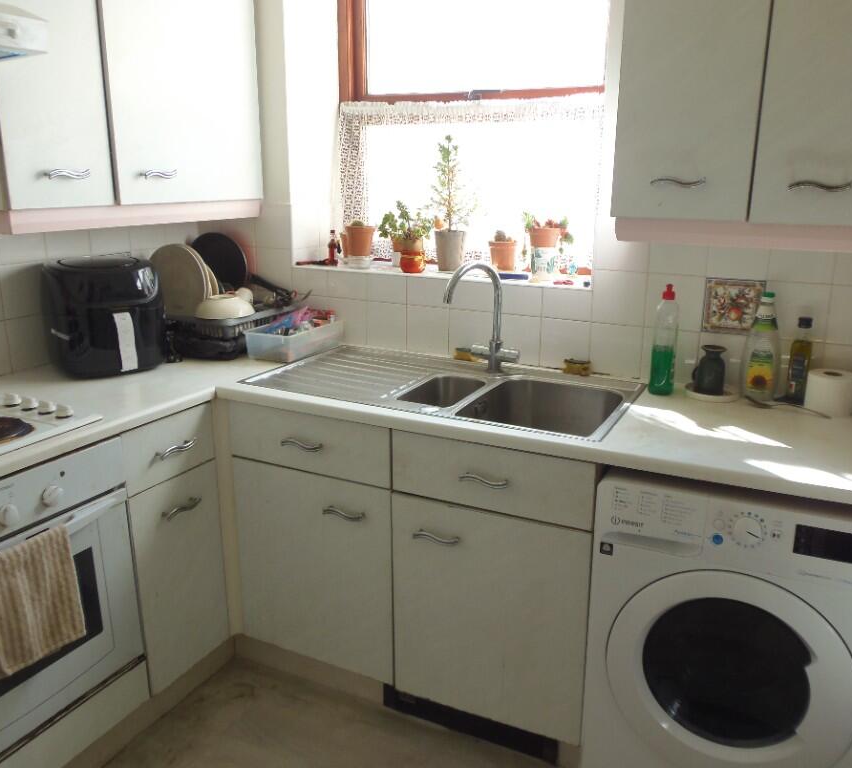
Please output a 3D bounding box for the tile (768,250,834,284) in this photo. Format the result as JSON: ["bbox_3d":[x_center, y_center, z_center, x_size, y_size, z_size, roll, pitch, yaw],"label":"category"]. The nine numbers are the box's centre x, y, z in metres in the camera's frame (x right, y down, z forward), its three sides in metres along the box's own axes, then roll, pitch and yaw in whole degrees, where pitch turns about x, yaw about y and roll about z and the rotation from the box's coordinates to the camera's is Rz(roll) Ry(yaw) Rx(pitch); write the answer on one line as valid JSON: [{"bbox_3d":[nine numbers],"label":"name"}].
[{"bbox_3d":[0.943,-0.321,1.767,0.146,0.138,0.010,8,17,25],"label":"tile"}]

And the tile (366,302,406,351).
[{"bbox_3d":[-0.131,-0.195,2.378,0.149,0.149,0.008,8,17,24],"label":"tile"}]

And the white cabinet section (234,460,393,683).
[{"bbox_3d":[-0.194,0.440,2.184,0.506,0.573,0.552,8,17,25],"label":"white cabinet section"}]

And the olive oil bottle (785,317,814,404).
[{"bbox_3d":[0.966,-0.064,1.829,0.056,0.222,0.056,9,17,27],"label":"olive oil bottle"}]

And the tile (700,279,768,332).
[{"bbox_3d":[0.828,-0.208,1.908,0.149,0.149,0.009,8,17,24],"label":"tile"}]

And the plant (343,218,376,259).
[{"bbox_3d":[-0.225,-0.501,2.433,0.104,0.121,0.104,1,16,0],"label":"plant"}]

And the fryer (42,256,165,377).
[{"bbox_3d":[-0.935,-0.203,2.070,0.268,0.297,0.286,-14,21,-42],"label":"fryer"}]

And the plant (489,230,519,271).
[{"bbox_3d":[0.262,-0.439,2.343,0.099,0.140,0.099,0,16,0],"label":"plant"}]

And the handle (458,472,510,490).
[{"bbox_3d":[0.132,0.220,1.629,0.117,0.024,0.025,8,17,24],"label":"handle"}]

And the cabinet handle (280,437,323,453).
[{"bbox_3d":[-0.319,0.158,1.826,0.124,0.027,0.028,8,18,24],"label":"cabinet handle"}]

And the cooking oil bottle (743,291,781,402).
[{"bbox_3d":[0.877,-0.099,1.839,0.090,0.281,0.082,8,17,25],"label":"cooking oil bottle"}]

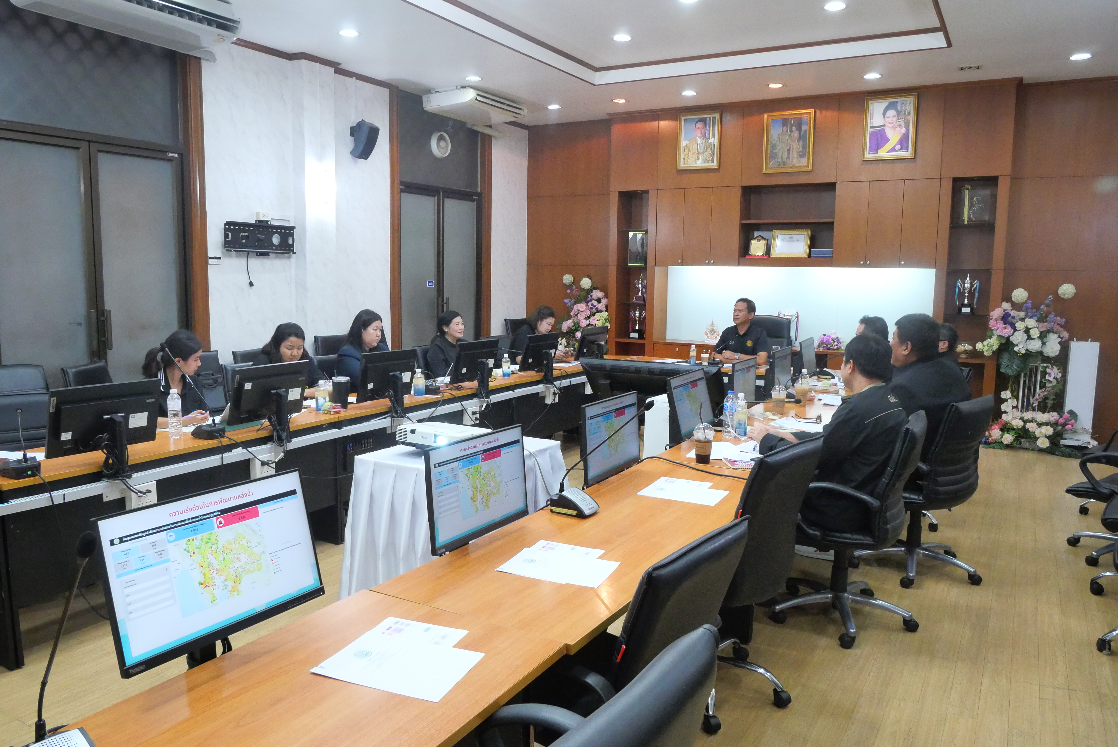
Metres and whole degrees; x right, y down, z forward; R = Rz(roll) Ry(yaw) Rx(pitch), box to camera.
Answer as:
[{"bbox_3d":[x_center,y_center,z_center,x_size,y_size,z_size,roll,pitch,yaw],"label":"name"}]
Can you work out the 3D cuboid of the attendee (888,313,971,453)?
[{"bbox_3d":[1.889,0.393,4.215,0.800,1.380,0.550,5,8,32],"label":"attendee"}]

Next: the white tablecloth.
[{"bbox_3d":[-0.486,0.738,3.690,0.650,0.750,0.920,5,8,33],"label":"white tablecloth"}]

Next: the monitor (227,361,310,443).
[{"bbox_3d":[-1.474,0.157,3.897,0.170,0.410,0.490,4,8,26],"label":"monitor"}]

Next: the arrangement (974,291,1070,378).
[{"bbox_3d":[4.648,-0.404,7.532,0.860,0.860,0.600,5,8,32],"label":"arrangement"}]

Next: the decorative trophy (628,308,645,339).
[{"bbox_3d":[1.074,-0.693,10.325,0.210,0.440,0.150,5,8,32],"label":"decorative trophy"}]

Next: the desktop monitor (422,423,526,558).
[{"bbox_3d":[-0.263,0.352,2.372,0.050,0.302,0.490,-2,4,32],"label":"desktop monitor"}]

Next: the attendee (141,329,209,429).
[{"bbox_3d":[-2.028,0.392,4.247,0.750,1.270,0.500,3,7,17],"label":"attendee"}]

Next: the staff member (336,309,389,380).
[{"bbox_3d":[-1.260,0.174,5.562,0.718,1.301,0.518,4,8,22],"label":"staff member"}]

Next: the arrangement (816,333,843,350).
[{"bbox_3d":[3.096,-0.376,8.539,0.289,0.199,0.209,6,9,32],"label":"arrangement"}]

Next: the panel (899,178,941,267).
[{"bbox_3d":[3.866,-1.597,7.981,0.355,0.920,0.030,5,8,29],"label":"panel"}]

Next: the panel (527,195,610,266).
[{"bbox_3d":[0.143,-1.982,10.393,1.360,0.950,0.030,5,8,29],"label":"panel"}]

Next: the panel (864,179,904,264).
[{"bbox_3d":[3.572,-1.626,8.159,0.347,0.927,0.040,4,7,26],"label":"panel"}]

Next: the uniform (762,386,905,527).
[{"bbox_3d":[1.316,0.383,3.541,0.600,0.660,0.500,5,8,32],"label":"uniform"}]

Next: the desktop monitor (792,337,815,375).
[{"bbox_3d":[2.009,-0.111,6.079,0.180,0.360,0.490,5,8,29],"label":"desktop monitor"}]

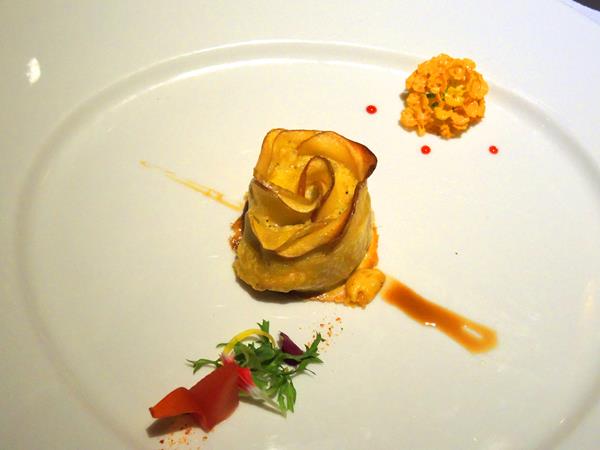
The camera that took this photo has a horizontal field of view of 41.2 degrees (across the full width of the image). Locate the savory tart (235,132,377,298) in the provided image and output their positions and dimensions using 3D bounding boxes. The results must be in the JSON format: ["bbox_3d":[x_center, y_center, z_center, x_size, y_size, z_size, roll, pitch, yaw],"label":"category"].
[{"bbox_3d":[0.002,-0.005,0.277,0.051,0.035,0.049,4,44,0],"label":"savory tart"}]

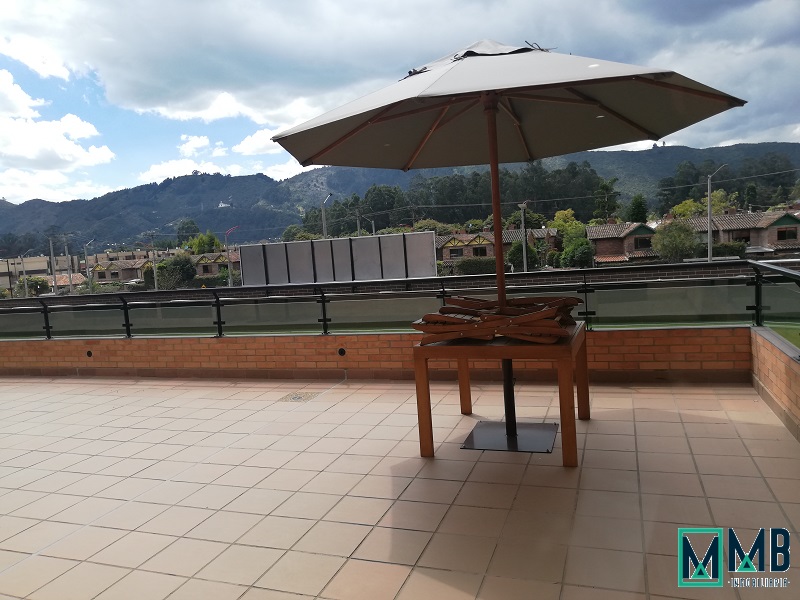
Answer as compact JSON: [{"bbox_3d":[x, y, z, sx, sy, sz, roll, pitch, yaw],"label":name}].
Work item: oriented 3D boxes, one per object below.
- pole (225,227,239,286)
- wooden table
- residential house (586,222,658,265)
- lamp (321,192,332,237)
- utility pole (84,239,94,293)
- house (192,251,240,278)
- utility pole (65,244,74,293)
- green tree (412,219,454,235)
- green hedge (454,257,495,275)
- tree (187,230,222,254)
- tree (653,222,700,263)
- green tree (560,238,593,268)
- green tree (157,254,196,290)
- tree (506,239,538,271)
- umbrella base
[{"bbox_3d":[-20.992,-4.776,75.049,1.800,8.500,0.350,-7,6,-31],"label":"pole"},{"bbox_3d":[0.764,0.599,4.221,1.000,0.740,1.000,-2,6,22],"label":"wooden table"},{"bbox_3d":[24.248,-5.461,65.089,7.600,5.830,7.500,-2,6,20],"label":"residential house"},{"bbox_3d":[-4.740,-2.744,43.033,0.350,9.610,1.500,-2,6,24],"label":"lamp"},{"bbox_3d":[-42.247,-3.950,82.069,1.500,8.710,0.350,-9,7,-43],"label":"utility pole"},{"bbox_3d":[-27.581,-4.531,96.074,9.500,6.690,8.000,-2,6,20],"label":"house"},{"bbox_3d":[-42.164,-2.773,77.402,0.320,8.740,0.320,-2,6,20],"label":"utility pole"},{"bbox_3d":[5.647,-9.022,95.238,6.800,7.740,6.200,-2,6,20],"label":"green tree"},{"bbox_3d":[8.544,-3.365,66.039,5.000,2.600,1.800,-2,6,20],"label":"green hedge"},{"bbox_3d":[-34.312,-7.783,106.216,6.400,8.960,6.000,-2,6,20],"label":"tree"},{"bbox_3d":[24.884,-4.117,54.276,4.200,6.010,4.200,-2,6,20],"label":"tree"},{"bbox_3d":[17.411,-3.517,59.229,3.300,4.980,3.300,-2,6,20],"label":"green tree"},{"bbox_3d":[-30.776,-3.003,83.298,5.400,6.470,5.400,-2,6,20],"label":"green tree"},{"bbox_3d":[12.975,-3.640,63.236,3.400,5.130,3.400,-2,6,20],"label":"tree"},{"bbox_3d":[0.796,0.956,4.258,0.600,0.020,0.600,-2,6,20],"label":"umbrella base"}]

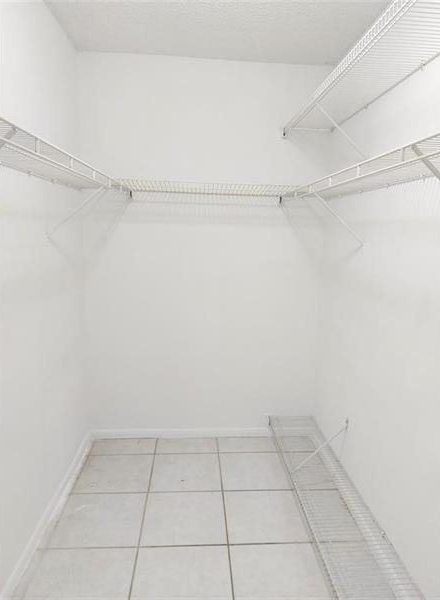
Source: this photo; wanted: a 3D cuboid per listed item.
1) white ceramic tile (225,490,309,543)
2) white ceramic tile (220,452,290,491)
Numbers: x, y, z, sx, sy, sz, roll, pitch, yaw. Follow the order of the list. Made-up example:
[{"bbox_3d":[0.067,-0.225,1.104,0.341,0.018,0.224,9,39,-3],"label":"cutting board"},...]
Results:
[{"bbox_3d":[0.231,1.108,2.135,0.405,0.010,0.403,1,9,-4],"label":"white ceramic tile"},{"bbox_3d":[0.207,1.042,2.532,0.405,0.010,0.403,1,9,-4],"label":"white ceramic tile"}]

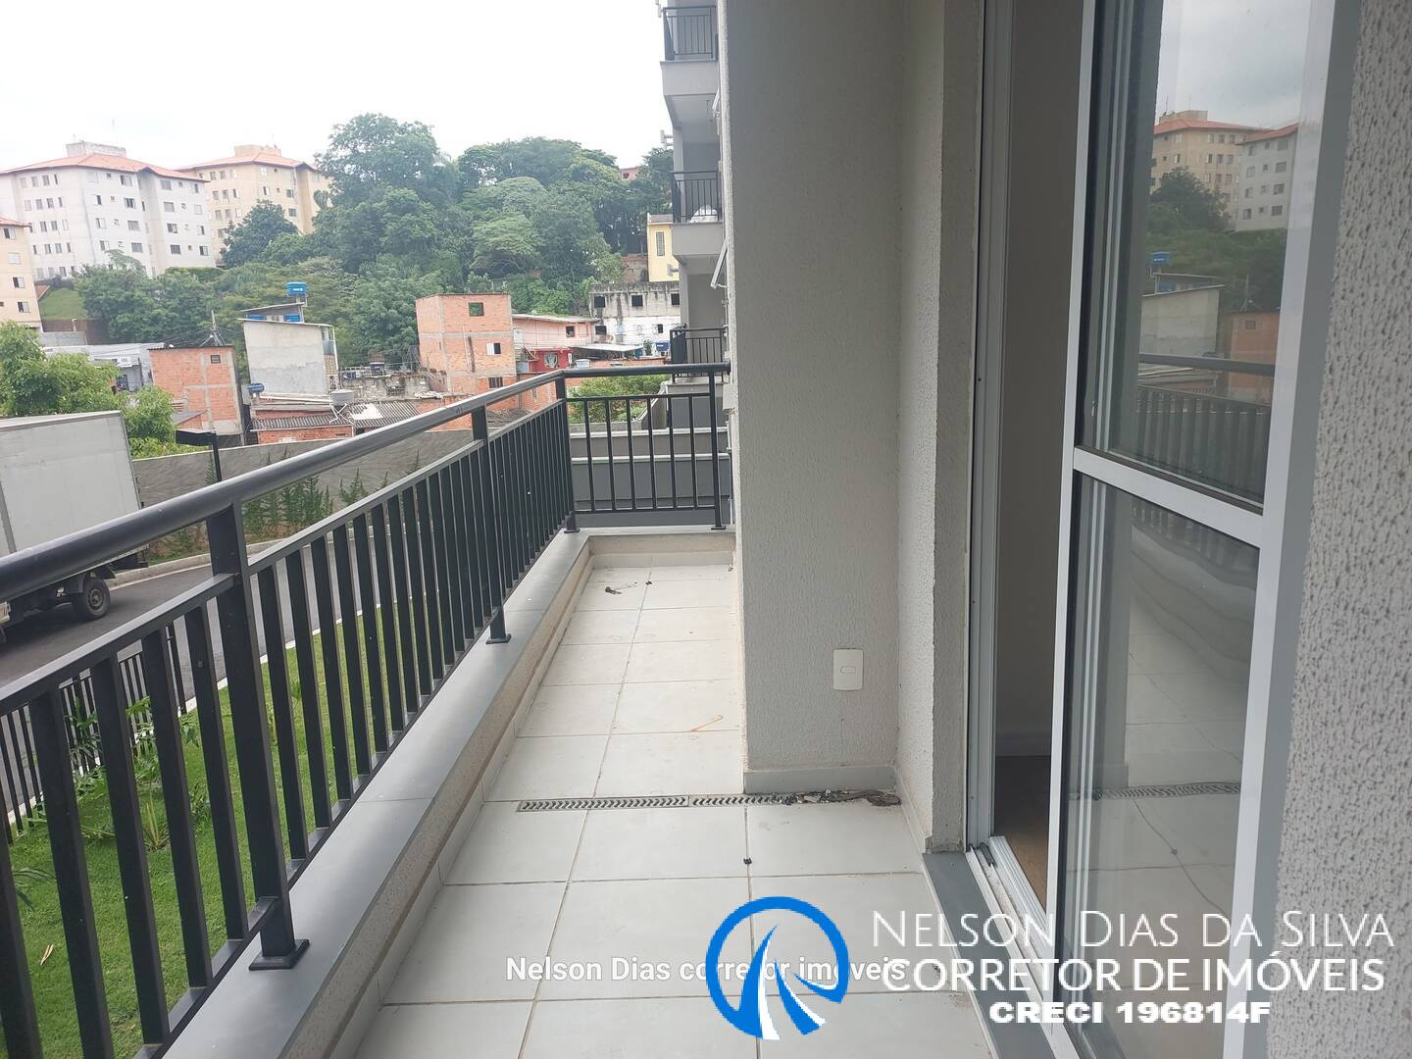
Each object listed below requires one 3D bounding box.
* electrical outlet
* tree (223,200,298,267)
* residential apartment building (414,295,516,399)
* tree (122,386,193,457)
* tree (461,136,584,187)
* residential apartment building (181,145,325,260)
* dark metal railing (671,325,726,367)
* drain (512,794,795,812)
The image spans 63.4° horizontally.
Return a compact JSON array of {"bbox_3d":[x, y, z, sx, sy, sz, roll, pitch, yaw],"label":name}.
[{"bbox_3d":[0.403,0.397,3.220,0.080,0.120,0.012,-2,12,2],"label":"electrical outlet"},{"bbox_3d":[-53.131,-35.005,136.000,9.000,8.200,8.600,-7,13,-20],"label":"tree"},{"bbox_3d":[-16.310,-12.166,78.000,5.000,8.200,9.000,-7,13,-22],"label":"residential apartment building"},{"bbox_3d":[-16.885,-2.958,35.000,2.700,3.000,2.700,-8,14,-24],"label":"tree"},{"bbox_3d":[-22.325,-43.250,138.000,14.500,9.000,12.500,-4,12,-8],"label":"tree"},{"bbox_3d":[-65.653,-47.216,166.000,17.000,15.500,20.000,2,13,19],"label":"residential apartment building"},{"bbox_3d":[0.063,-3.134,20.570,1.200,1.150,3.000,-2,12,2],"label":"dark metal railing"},{"bbox_3d":[-0.140,0.780,3.250,0.810,0.020,0.068,-2,12,2],"label":"drain"}]

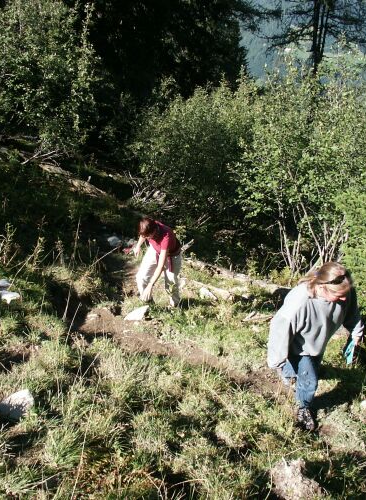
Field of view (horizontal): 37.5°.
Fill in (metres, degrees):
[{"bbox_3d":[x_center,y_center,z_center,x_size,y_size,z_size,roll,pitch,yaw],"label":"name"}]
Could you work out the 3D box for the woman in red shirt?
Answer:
[{"bbox_3d":[-0.308,0.139,6.500,0.580,1.200,0.720,17,27,37],"label":"woman in red shirt"}]

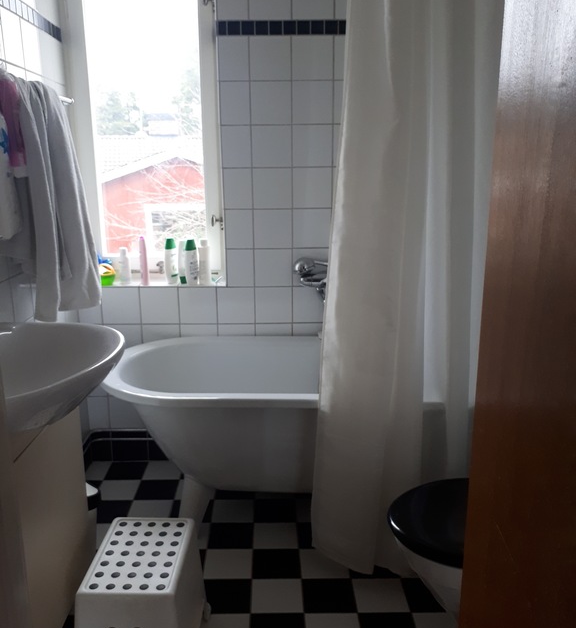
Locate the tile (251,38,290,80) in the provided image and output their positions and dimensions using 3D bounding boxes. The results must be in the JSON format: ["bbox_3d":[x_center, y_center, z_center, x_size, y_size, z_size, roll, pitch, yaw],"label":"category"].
[{"bbox_3d":[-0.060,-0.927,2.189,0.149,0.149,0.011,-1,14,-1],"label":"tile"}]

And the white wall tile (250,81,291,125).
[{"bbox_3d":[-0.061,-0.776,2.208,0.149,0.149,0.010,0,13,0],"label":"white wall tile"}]

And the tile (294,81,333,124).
[{"bbox_3d":[0.093,-0.780,2.221,0.150,0.150,0.008,0,14,-1],"label":"tile"}]

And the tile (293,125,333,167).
[{"bbox_3d":[0.092,-0.627,2.243,0.149,0.149,0.010,0,13,0],"label":"tile"}]

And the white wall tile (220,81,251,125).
[{"bbox_3d":[-0.193,-0.774,2.207,0.108,0.149,0.010,0,13,0],"label":"white wall tile"}]

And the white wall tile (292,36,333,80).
[{"bbox_3d":[0.090,-0.925,2.174,0.149,0.149,0.010,0,13,0],"label":"white wall tile"}]

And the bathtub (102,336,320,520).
[{"bbox_3d":[0.121,0.440,2.163,1.540,0.562,0.700,-1,14,-1],"label":"bathtub"}]

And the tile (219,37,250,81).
[{"bbox_3d":[-0.195,-0.925,2.186,0.114,0.149,0.011,-1,14,-1],"label":"tile"}]

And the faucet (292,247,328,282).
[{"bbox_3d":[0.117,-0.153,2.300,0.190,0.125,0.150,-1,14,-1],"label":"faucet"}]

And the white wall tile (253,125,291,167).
[{"bbox_3d":[-0.059,-0.630,2.256,0.150,0.150,0.008,0,14,-1],"label":"white wall tile"}]

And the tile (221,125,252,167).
[{"bbox_3d":[-0.188,-0.618,2.217,0.105,0.148,0.010,0,15,0],"label":"tile"}]

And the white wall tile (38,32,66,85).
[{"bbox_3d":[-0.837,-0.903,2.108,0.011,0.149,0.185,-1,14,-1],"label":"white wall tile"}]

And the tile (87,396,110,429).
[{"bbox_3d":[-0.785,0.412,2.497,0.086,0.147,0.011,-1,14,-1],"label":"tile"}]

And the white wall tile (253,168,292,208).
[{"bbox_3d":[-0.058,-0.481,2.293,0.150,0.150,0.008,0,14,-1],"label":"white wall tile"}]

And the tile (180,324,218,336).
[{"bbox_3d":[-0.360,0.114,2.435,0.149,0.149,0.011,-1,14,-1],"label":"tile"}]

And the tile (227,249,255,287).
[{"bbox_3d":[-0.185,-0.180,2.334,0.105,0.148,0.010,0,15,0],"label":"tile"}]

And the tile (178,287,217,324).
[{"bbox_3d":[-0.355,-0.034,2.377,0.149,0.149,0.010,0,13,0],"label":"tile"}]

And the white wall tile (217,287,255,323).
[{"bbox_3d":[-0.209,-0.034,2.403,0.150,0.150,0.008,0,14,-1],"label":"white wall tile"}]

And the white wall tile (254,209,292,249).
[{"bbox_3d":[-0.058,-0.333,2.331,0.150,0.150,0.008,0,14,-1],"label":"white wall tile"}]

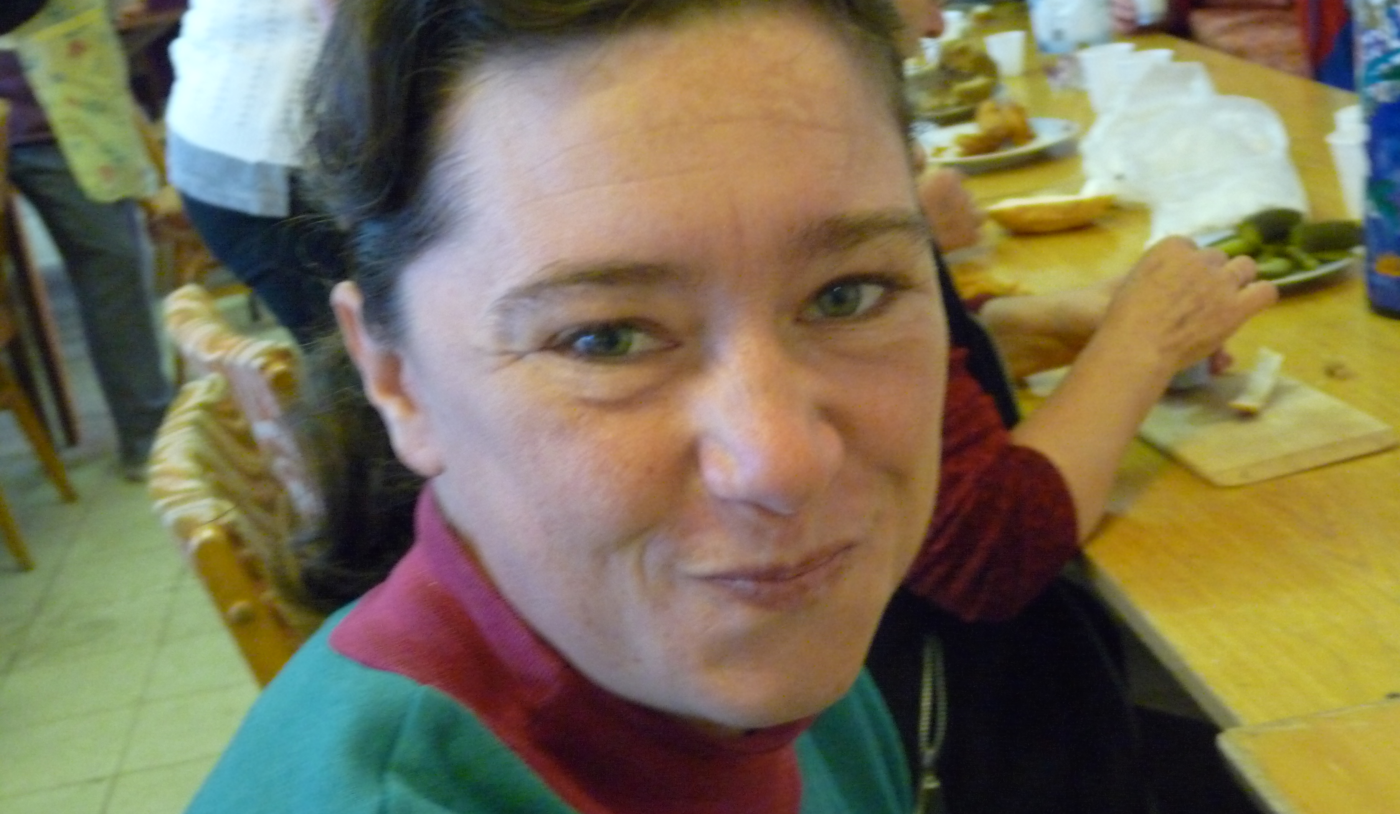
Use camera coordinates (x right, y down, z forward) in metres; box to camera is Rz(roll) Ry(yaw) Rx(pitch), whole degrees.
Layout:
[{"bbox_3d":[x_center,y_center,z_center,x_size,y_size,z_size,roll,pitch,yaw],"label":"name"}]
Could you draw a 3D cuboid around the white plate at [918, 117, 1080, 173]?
[{"bbox_3d":[0.342,-0.320,2.620,0.238,0.025,0.238,-8,16,2],"label":"white plate"}]

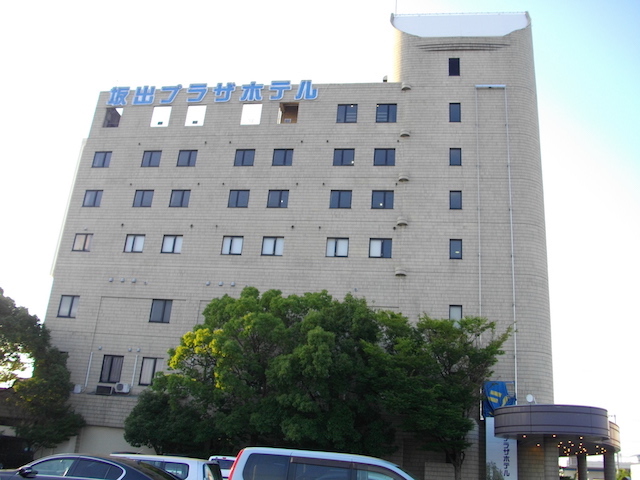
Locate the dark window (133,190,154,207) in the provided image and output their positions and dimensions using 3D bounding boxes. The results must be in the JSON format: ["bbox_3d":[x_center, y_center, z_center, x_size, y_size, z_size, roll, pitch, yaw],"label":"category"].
[{"bbox_3d":[-11.158,-2.624,37.461,1.256,1.181,0.150,1,-21,10],"label":"dark window"}]

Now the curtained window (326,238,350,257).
[{"bbox_3d":[1.082,0.467,35.686,1.326,1.210,0.120,1,-21,10],"label":"curtained window"}]

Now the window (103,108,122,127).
[{"bbox_3d":[-13.759,-8.146,39.382,1.198,1.530,0.300,1,-21,9],"label":"window"}]

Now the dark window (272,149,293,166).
[{"bbox_3d":[-2.307,-5.149,36.985,1.256,1.184,0.150,1,-21,10],"label":"dark window"}]

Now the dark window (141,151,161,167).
[{"bbox_3d":[-11.376,-5.467,40.148,1.280,1.238,0.120,1,-21,10],"label":"dark window"}]

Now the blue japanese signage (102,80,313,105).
[{"bbox_3d":[-7.610,-10.156,41.039,15.326,1.441,0.250,1,-21,10],"label":"blue japanese signage"}]

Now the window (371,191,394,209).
[{"bbox_3d":[3.705,-2.374,34.903,1.271,1.193,0.150,1,-21,10],"label":"window"}]

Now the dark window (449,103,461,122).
[{"bbox_3d":[8.295,-7.824,36.277,0.671,1.360,0.150,1,-21,10],"label":"dark window"}]

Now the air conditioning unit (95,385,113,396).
[{"bbox_3d":[-11.893,8.368,32.758,0.872,0.504,0.300,1,-21,10],"label":"air conditioning unit"}]

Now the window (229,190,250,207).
[{"bbox_3d":[-5.170,-2.591,37.957,1.310,1.213,0.120,1,-21,10],"label":"window"}]

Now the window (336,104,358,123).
[{"bbox_3d":[1.699,-7.859,36.786,1.269,1.355,0.150,1,-21,9],"label":"window"}]

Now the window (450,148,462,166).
[{"bbox_3d":[7.919,-4.846,34.585,0.669,1.199,0.150,1,-21,9],"label":"window"}]

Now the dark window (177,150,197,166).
[{"bbox_3d":[-8.534,-5.241,38.052,1.223,1.187,0.150,1,-21,10],"label":"dark window"}]

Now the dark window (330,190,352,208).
[{"bbox_3d":[1.227,-2.388,34.678,1.269,1.194,0.150,1,-21,9],"label":"dark window"}]

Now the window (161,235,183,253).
[{"bbox_3d":[-8.786,0.249,35.233,1.236,1.197,0.150,1,-21,9],"label":"window"}]

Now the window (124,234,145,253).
[{"bbox_3d":[-11.388,0.226,36.384,1.243,1.171,0.150,1,-21,10],"label":"window"}]

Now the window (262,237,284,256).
[{"bbox_3d":[-2.727,0.372,34.212,1.293,1.205,0.150,1,-21,9],"label":"window"}]

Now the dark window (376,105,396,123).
[{"bbox_3d":[4.088,-7.790,36.375,1.266,1.384,0.150,1,-21,9],"label":"dark window"}]

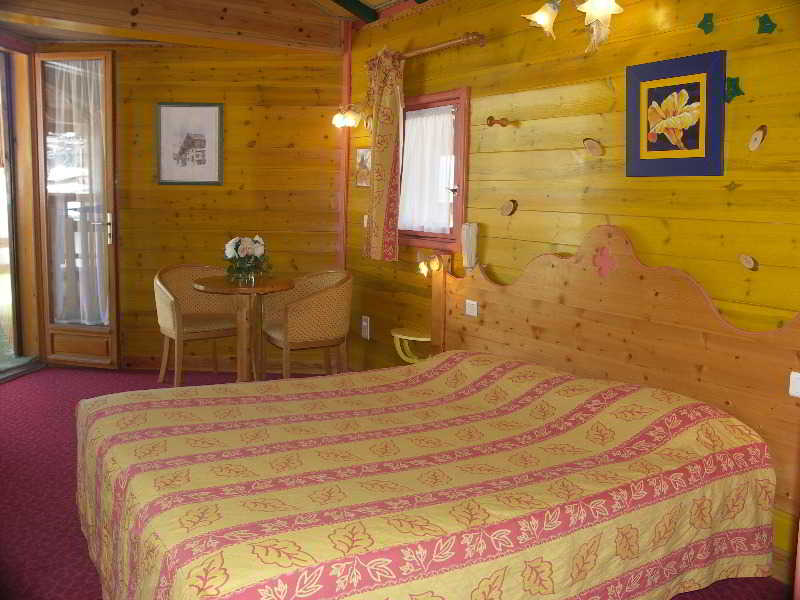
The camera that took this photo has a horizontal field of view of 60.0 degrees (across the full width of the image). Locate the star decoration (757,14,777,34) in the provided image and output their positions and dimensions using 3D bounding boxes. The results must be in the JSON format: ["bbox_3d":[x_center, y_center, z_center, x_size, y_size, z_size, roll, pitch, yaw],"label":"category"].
[{"bbox_3d":[1.177,-0.889,2.236,0.015,0.062,0.066,-6,11,-33],"label":"star decoration"}]

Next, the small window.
[{"bbox_3d":[0.160,-0.698,3.828,0.090,0.830,0.660,-6,11,-33],"label":"small window"}]

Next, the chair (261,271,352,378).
[{"bbox_3d":[-0.560,0.232,4.370,0.540,0.765,0.550,-4,10,-24],"label":"chair"}]

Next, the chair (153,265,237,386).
[{"bbox_3d":[-1.310,0.199,4.567,0.550,0.765,0.540,-8,12,-39],"label":"chair"}]

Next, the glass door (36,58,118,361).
[{"bbox_3d":[-2.275,-0.603,4.908,0.620,2.195,0.055,3,10,15],"label":"glass door"}]

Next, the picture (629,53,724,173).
[{"bbox_3d":[0.990,-0.667,2.545,0.025,0.425,0.415,-6,11,-33],"label":"picture"}]

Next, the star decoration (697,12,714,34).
[{"bbox_3d":[1.057,-0.959,2.407,0.015,0.070,0.071,-6,11,-33],"label":"star decoration"}]

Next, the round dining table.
[{"bbox_3d":[-0.965,0.253,4.353,0.630,0.730,0.630,0,10,0],"label":"round dining table"}]

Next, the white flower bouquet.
[{"bbox_3d":[-0.936,-0.254,4.257,0.280,0.301,0.270,-2,10,-11],"label":"white flower bouquet"}]

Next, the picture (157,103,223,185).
[{"bbox_3d":[-1.428,-1.054,4.709,0.460,0.545,0.025,1,10,6],"label":"picture"}]

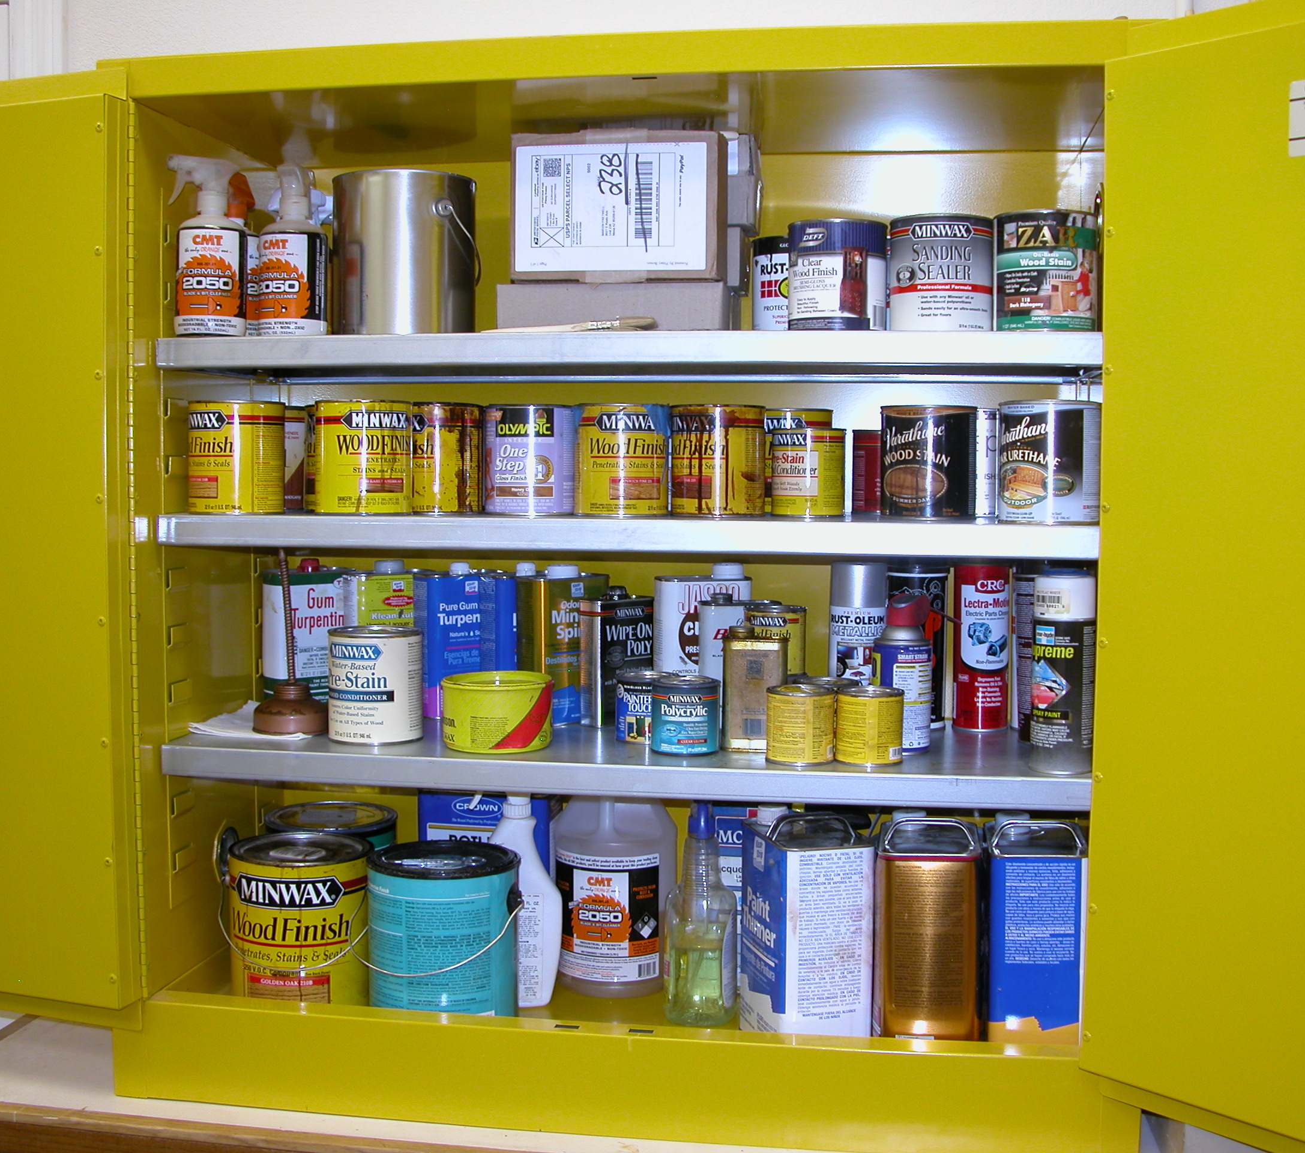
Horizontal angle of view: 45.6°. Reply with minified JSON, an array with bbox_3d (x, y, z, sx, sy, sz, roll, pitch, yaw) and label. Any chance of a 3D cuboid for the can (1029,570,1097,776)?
[{"bbox_3d":[0.433,0.099,1.637,0.066,0.210,0.066,1,4,9],"label":"can"}]

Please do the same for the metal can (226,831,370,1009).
[{"bbox_3d":[-0.409,0.410,1.814,0.168,0.194,0.168,0,4,0],"label":"metal can"}]

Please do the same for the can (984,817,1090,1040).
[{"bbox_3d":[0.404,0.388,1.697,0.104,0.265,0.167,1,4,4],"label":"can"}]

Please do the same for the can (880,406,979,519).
[{"bbox_3d":[0.313,-0.129,1.757,0.107,0.124,0.107,0,4,0],"label":"can"}]

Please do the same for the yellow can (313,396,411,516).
[{"bbox_3d":[-0.323,-0.132,1.739,0.108,0.124,0.108,0,4,0],"label":"yellow can"}]

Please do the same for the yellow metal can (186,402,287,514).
[{"bbox_3d":[-0.472,-0.134,1.765,0.107,0.124,0.107,0,4,0],"label":"yellow metal can"}]

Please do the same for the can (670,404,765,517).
[{"bbox_3d":[0.076,-0.133,1.784,0.108,0.124,0.108,0,4,0],"label":"can"}]

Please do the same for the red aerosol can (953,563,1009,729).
[{"bbox_3d":[0.401,0.076,1.899,0.066,0.220,0.066,1,4,9],"label":"red aerosol can"}]

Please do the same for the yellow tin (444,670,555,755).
[{"bbox_3d":[-0.174,0.151,1.750,0.126,0.075,0.126,0,4,0],"label":"yellow tin"}]

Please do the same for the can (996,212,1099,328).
[{"bbox_3d":[0.408,-0.308,1.610,0.107,0.124,0.107,1,4,14],"label":"can"}]

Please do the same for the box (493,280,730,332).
[{"bbox_3d":[-0.038,-0.301,1.835,0.258,0.070,0.150,1,4,9],"label":"box"}]

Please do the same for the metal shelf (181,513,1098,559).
[{"bbox_3d":[-0.016,-0.054,1.822,1.020,0.035,0.345,1,4,9],"label":"metal shelf"}]

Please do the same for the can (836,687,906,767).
[{"bbox_3d":[0.236,0.162,1.690,0.073,0.076,0.073,1,4,6],"label":"can"}]

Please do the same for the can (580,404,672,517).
[{"bbox_3d":[-0.034,-0.133,1.773,0.108,0.124,0.108,0,4,0],"label":"can"}]

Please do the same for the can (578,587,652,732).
[{"bbox_3d":[-0.043,0.095,1.889,0.078,0.170,0.046,-2,5,-34],"label":"can"}]

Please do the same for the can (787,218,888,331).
[{"bbox_3d":[0.201,-0.315,1.677,0.108,0.124,0.108,0,4,0],"label":"can"}]

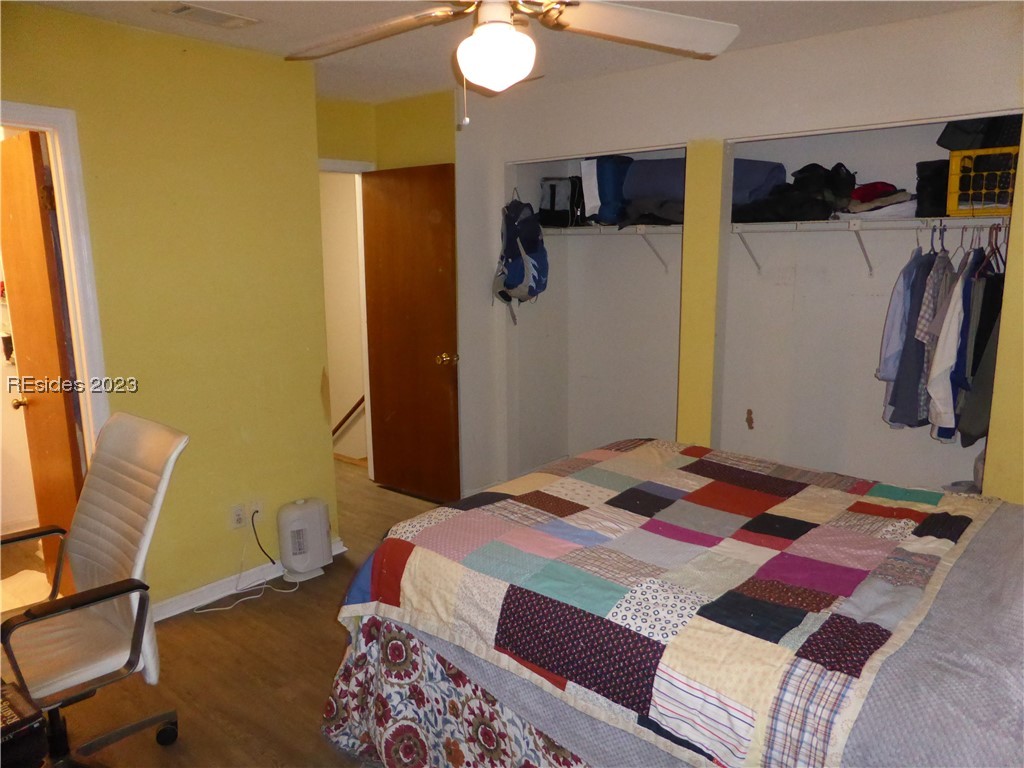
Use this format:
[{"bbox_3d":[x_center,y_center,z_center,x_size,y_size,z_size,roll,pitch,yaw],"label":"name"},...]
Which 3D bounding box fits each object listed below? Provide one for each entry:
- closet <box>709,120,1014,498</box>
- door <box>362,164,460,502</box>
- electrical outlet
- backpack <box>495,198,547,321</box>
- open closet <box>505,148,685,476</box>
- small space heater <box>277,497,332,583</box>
[{"bbox_3d":[1.679,-0.113,3.551,1.177,2.073,0.683,9,14,40],"label":"closet"},{"bbox_3d":[-0.619,-0.302,4.649,0.713,2.031,0.040,6,13,32],"label":"door"},{"bbox_3d":[-1.276,0.619,3.457,0.009,0.115,0.071,9,14,40],"label":"electrical outlet"},{"bbox_3d":[0.074,-0.769,4.479,0.281,0.663,0.216,-10,15,-42],"label":"backpack"},{"bbox_3d":[0.637,-0.275,4.449,1.199,2.073,0.683,9,14,40],"label":"open closet"},{"bbox_3d":[-1.019,0.758,3.640,0.166,0.369,0.211,10,15,43],"label":"small space heater"}]

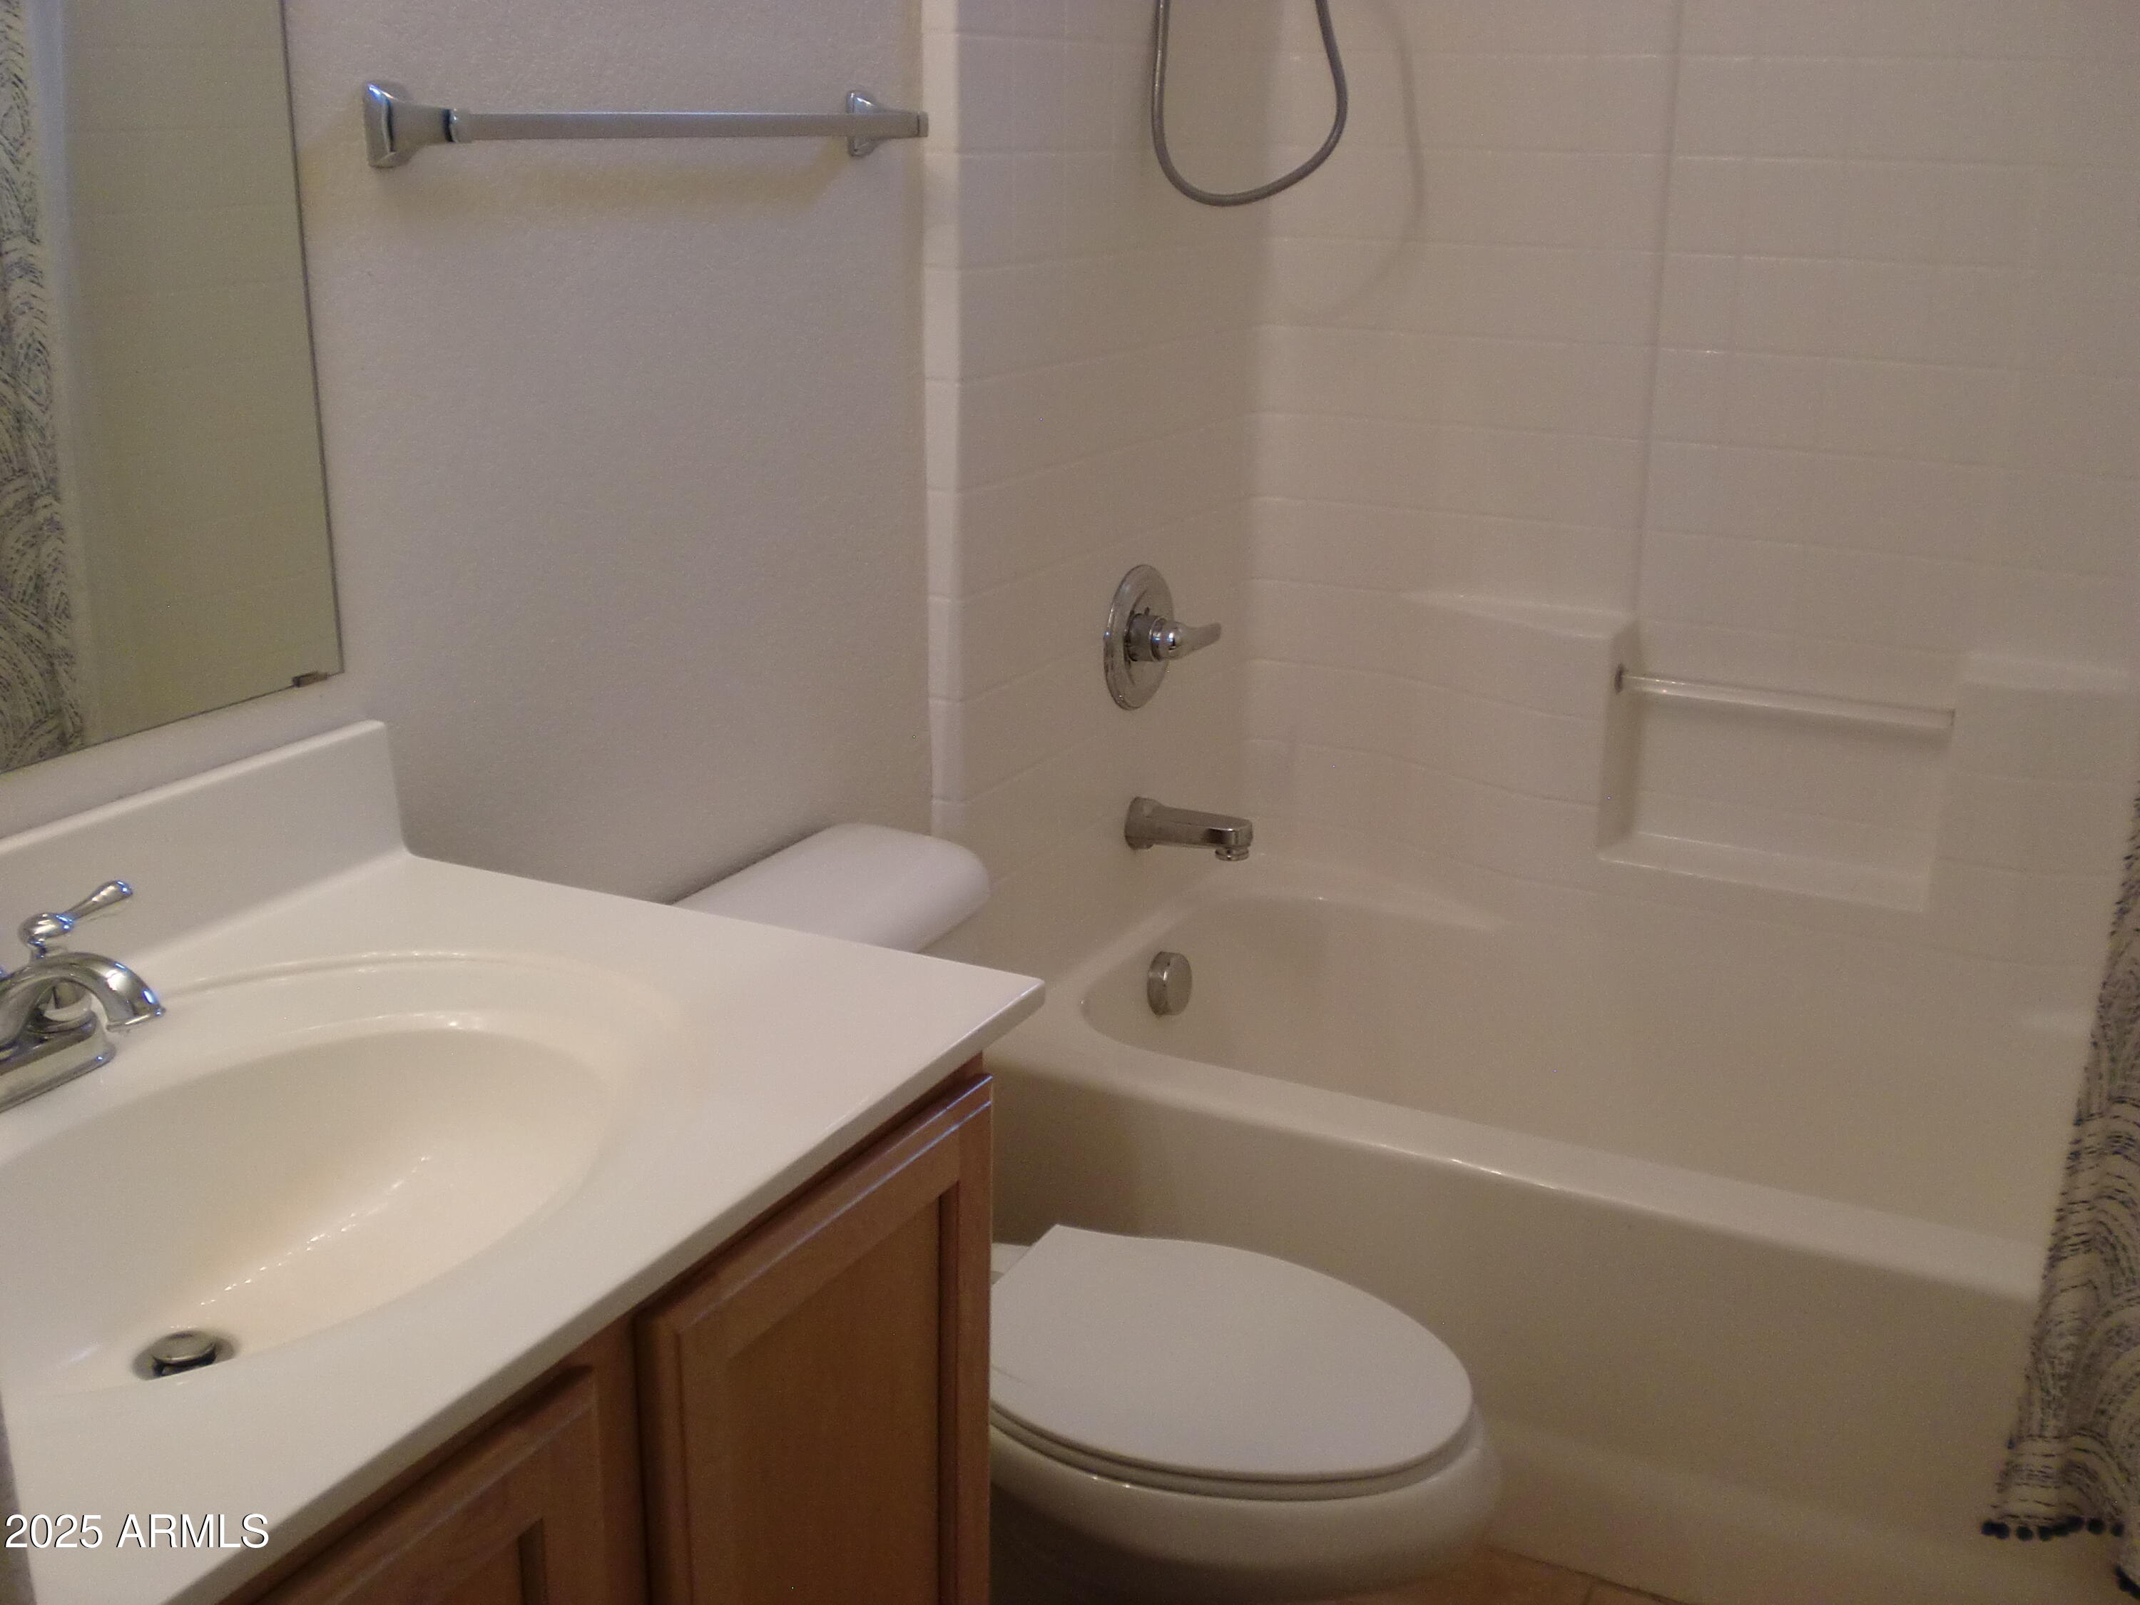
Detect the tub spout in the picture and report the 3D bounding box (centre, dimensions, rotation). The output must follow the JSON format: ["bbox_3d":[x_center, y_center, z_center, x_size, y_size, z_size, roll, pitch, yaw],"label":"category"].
[{"bbox_3d":[0.149,0.039,2.687,0.152,0.073,0.061,10,20,27],"label":"tub spout"}]

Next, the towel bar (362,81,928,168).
[{"bbox_3d":[-0.307,-0.556,1.779,0.073,0.058,0.660,10,20,27],"label":"towel bar"}]

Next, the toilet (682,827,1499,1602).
[{"bbox_3d":[0.011,0.486,1.944,0.769,0.754,0.461,10,20,27],"label":"toilet"}]

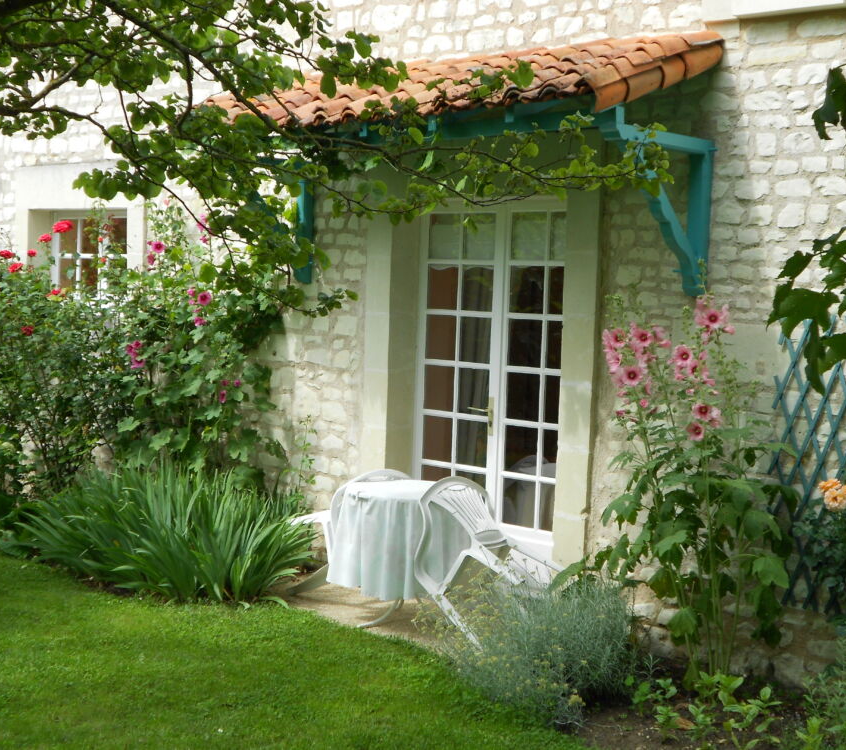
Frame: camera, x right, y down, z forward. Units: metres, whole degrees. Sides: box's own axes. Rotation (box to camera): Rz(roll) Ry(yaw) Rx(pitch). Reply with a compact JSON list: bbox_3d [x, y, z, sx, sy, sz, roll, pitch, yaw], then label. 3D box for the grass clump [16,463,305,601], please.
[{"bbox_3d":[-1.746,0.953,9.466,2.250,0.640,1.000,5,5,40],"label":"grass clump"}]

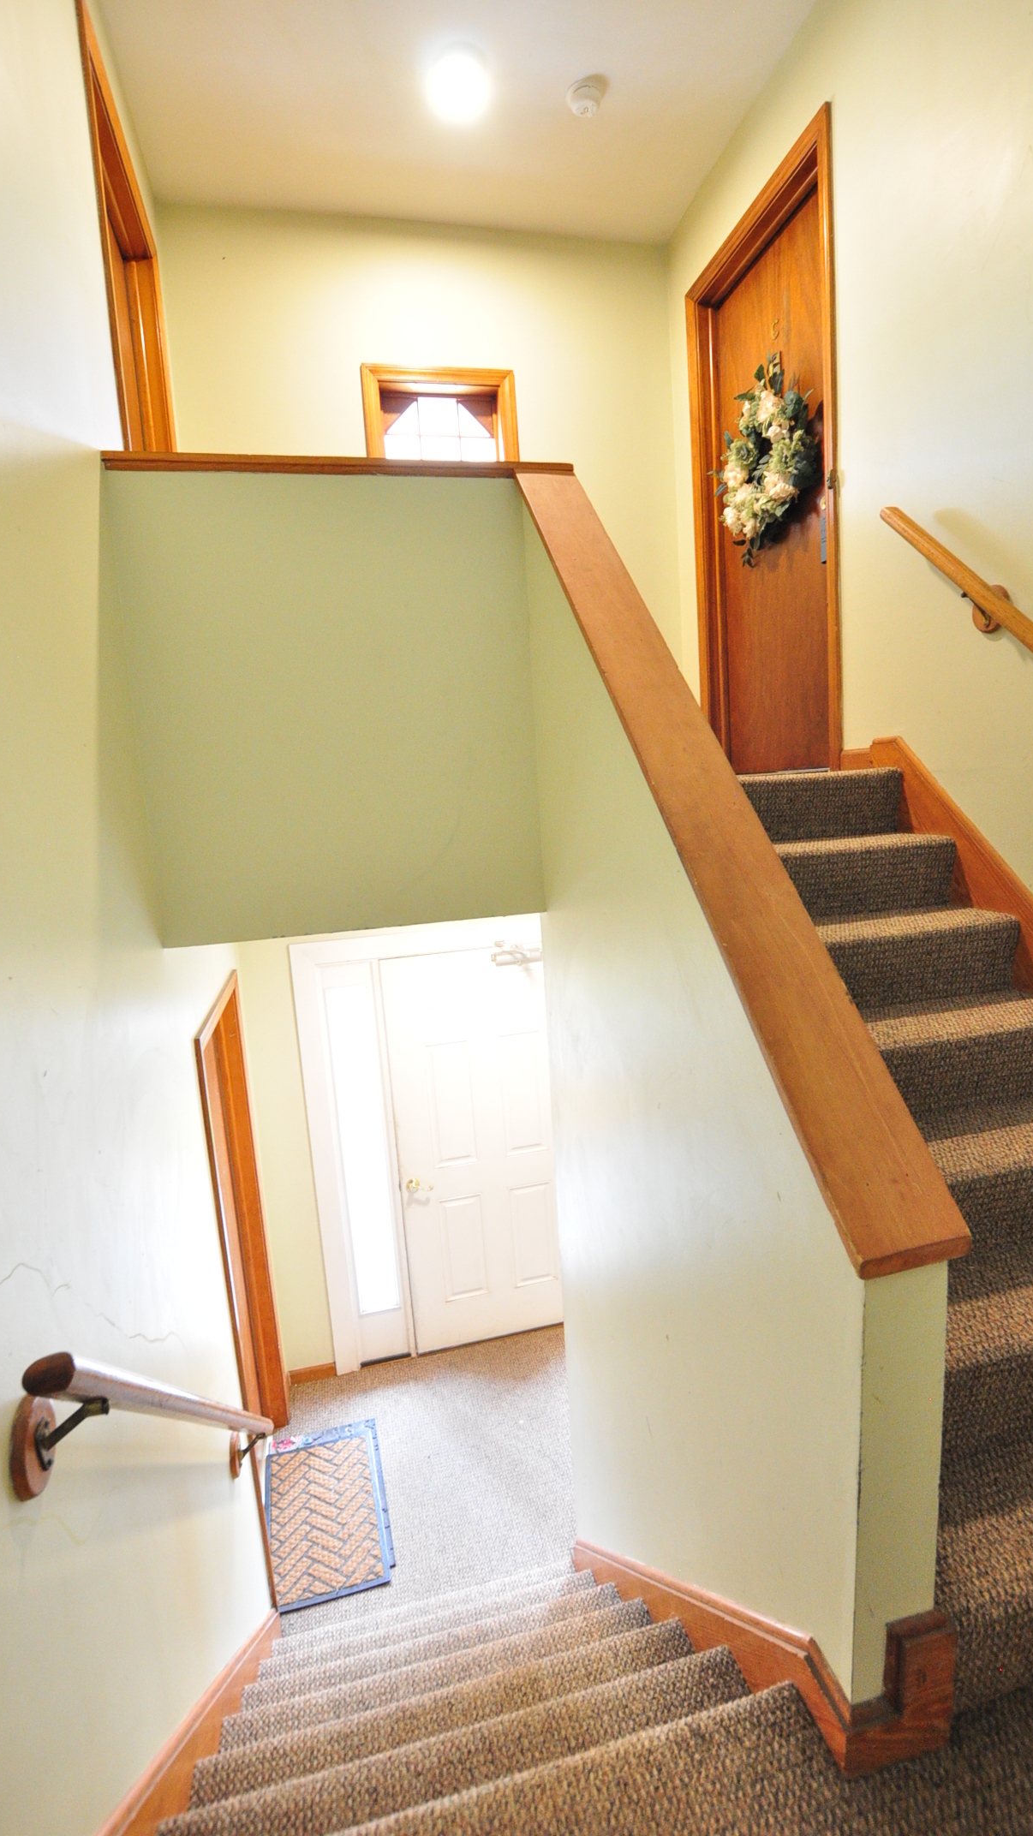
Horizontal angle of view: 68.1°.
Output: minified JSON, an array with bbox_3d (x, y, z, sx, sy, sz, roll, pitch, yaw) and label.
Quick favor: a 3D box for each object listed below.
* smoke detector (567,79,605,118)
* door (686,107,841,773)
[{"bbox_3d":[0.242,-2.883,2.702,0.127,0.045,0.127,-3,9,1],"label":"smoke detector"},{"bbox_3d":[0.989,-1.621,3.034,0.135,2.095,1.045,-6,10,-12],"label":"door"}]

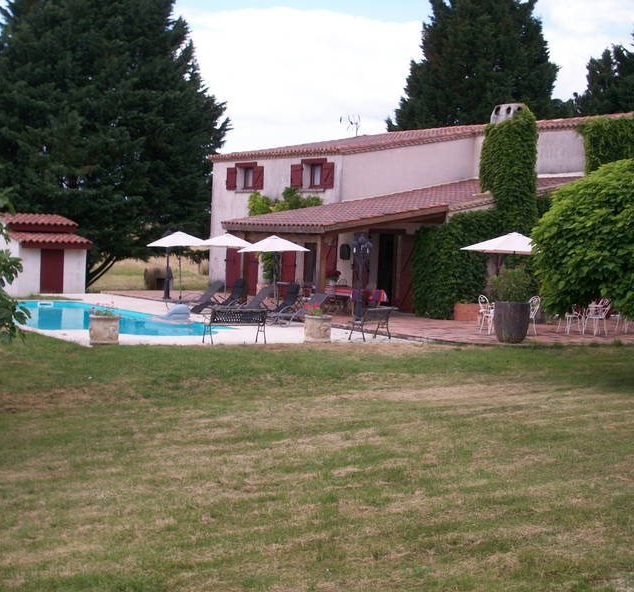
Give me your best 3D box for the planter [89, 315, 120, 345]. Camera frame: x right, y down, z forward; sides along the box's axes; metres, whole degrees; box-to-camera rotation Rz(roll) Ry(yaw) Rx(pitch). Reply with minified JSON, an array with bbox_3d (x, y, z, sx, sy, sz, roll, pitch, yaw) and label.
[{"bbox_3d":[-4.430,0.692,25.736,0.610,0.580,0.610,2,3,0],"label":"planter"}]

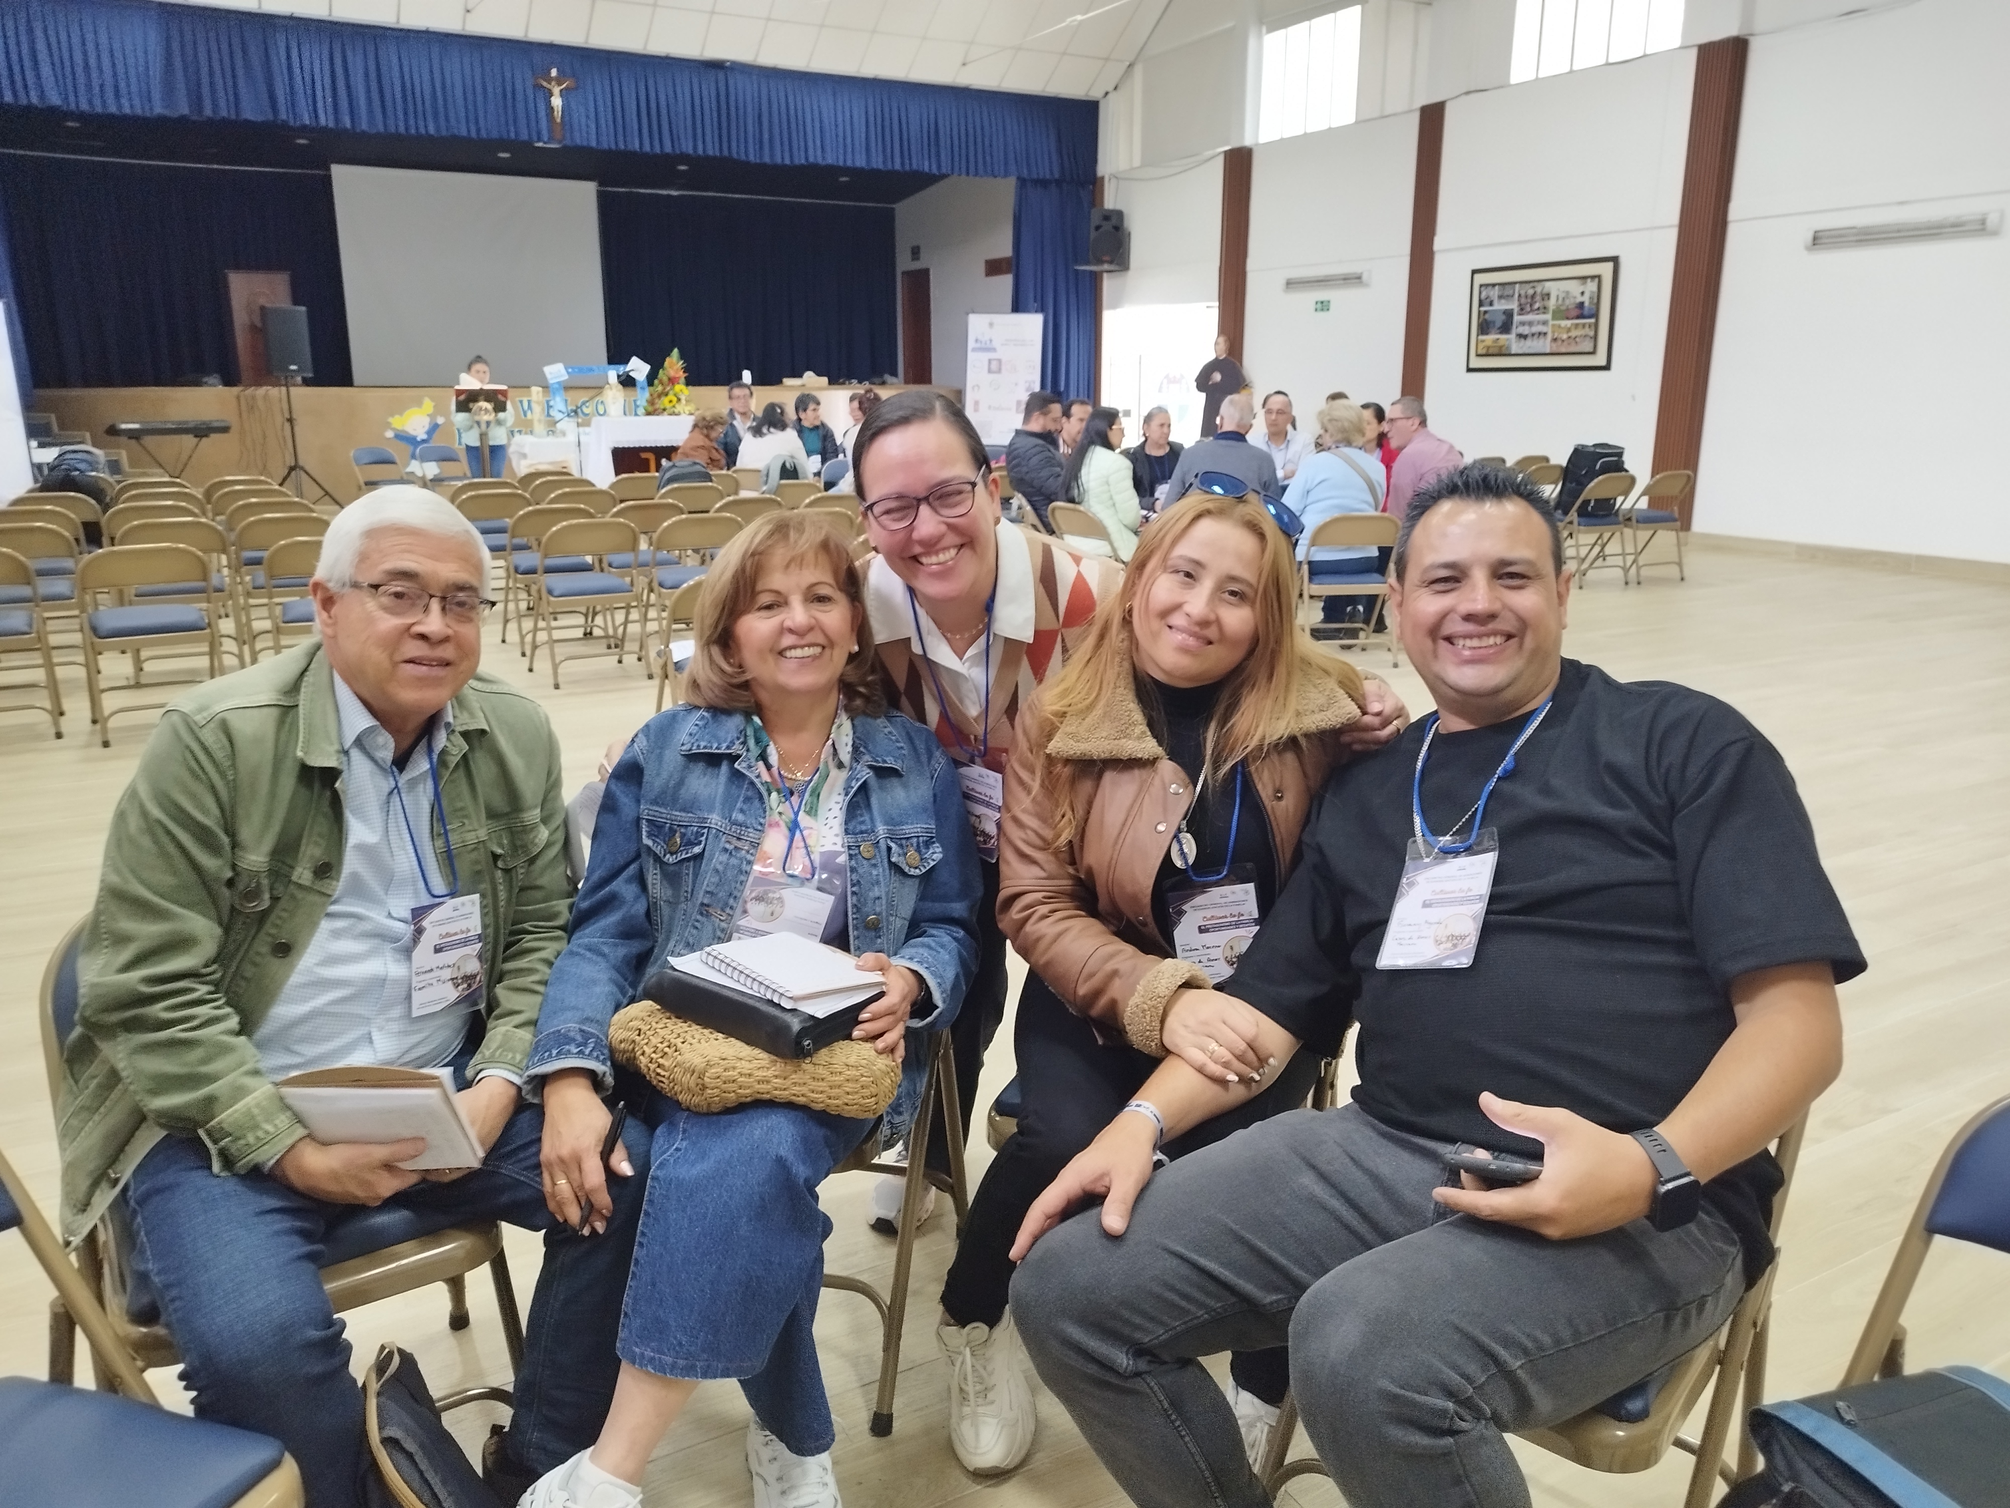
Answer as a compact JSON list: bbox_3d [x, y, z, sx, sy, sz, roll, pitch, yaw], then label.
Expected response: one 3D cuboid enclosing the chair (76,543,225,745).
[{"bbox_3d":[-3.403,-0.478,5.561,0.465,0.760,0.480,-10,18,-33],"label":"chair"}]

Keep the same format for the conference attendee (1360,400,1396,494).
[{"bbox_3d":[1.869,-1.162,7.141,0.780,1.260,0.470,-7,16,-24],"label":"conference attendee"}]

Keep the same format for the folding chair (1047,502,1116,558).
[{"bbox_3d":[0.506,-0.927,7.243,0.490,0.757,0.460,-10,18,-32],"label":"folding chair"}]

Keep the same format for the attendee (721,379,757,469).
[{"bbox_3d":[-1.957,-2.067,10.417,0.520,1.330,0.750,-3,15,-12],"label":"attendee"}]

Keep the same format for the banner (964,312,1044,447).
[{"bbox_3d":[-0.025,-3.590,14.763,0.810,2.050,0.220,3,15,12],"label":"banner"}]

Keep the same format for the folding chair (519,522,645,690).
[{"bbox_3d":[-1.981,-0.744,6.569,0.460,0.757,0.490,-8,17,-28],"label":"folding chair"}]

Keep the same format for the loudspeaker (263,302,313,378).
[{"bbox_3d":[-7.160,-4.109,13.906,0.420,0.700,0.390,-11,18,-35],"label":"loudspeaker"}]

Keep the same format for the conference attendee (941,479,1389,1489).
[{"bbox_3d":[0.220,0.249,1.908,0.560,1.220,0.640,2,15,8],"label":"conference attendee"}]

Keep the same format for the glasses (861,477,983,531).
[{"bbox_3d":[-0.086,-0.303,1.623,0.132,0.043,0.140,-11,20,11],"label":"glasses"}]

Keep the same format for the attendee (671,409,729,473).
[{"bbox_3d":[-2.155,-2.050,10.754,0.820,1.160,0.480,-7,16,-24],"label":"attendee"}]

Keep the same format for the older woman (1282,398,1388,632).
[{"bbox_3d":[1.667,-1.143,7.061,0.540,1.280,0.780,-1,15,-2],"label":"older woman"}]

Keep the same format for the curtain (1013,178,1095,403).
[{"bbox_3d":[0.690,-5.911,19.361,1.294,4.150,0.300,-8,17,-27],"label":"curtain"}]

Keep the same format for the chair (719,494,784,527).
[{"bbox_3d":[-1.507,-1.111,7.968,0.465,0.760,0.480,-8,17,-28],"label":"chair"}]

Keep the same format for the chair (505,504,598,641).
[{"bbox_3d":[-2.371,-0.936,7.294,0.460,0.757,0.490,-8,17,-28],"label":"chair"}]

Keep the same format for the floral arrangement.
[{"bbox_3d":[-3.693,-4.054,15.245,0.490,0.700,0.380,-8,17,-28],"label":"floral arrangement"}]

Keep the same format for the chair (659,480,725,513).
[{"bbox_3d":[-2.033,-1.328,8.771,0.460,0.757,0.490,-8,17,-28],"label":"chair"}]

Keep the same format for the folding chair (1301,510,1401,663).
[{"bbox_3d":[1.654,-0.841,6.932,0.465,0.760,0.480,-2,15,-6],"label":"folding chair"}]

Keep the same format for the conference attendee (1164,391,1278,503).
[{"bbox_3d":[1.128,-1.216,7.280,0.570,1.310,0.800,1,15,4],"label":"conference attendee"}]

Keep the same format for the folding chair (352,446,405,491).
[{"bbox_3d":[-6.163,-2.664,13.883,0.480,0.760,0.465,12,19,39],"label":"folding chair"}]

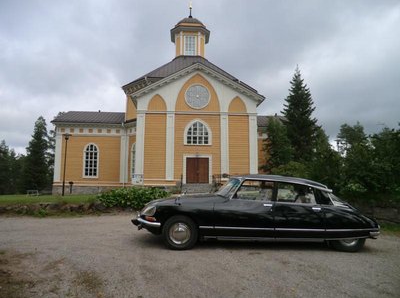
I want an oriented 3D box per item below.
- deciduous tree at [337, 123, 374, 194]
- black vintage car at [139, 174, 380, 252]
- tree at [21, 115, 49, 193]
[{"bbox_3d":[10.900,0.764,19.532,2.900,5.500,2.900,0,-6,0],"label":"deciduous tree"},{"bbox_3d":[1.200,1.275,5.997,4.850,1.440,1.800,0,-6,4],"label":"black vintage car"},{"bbox_3d":[-24.300,0.650,41.171,4.600,11.600,4.600,0,-6,0],"label":"tree"}]

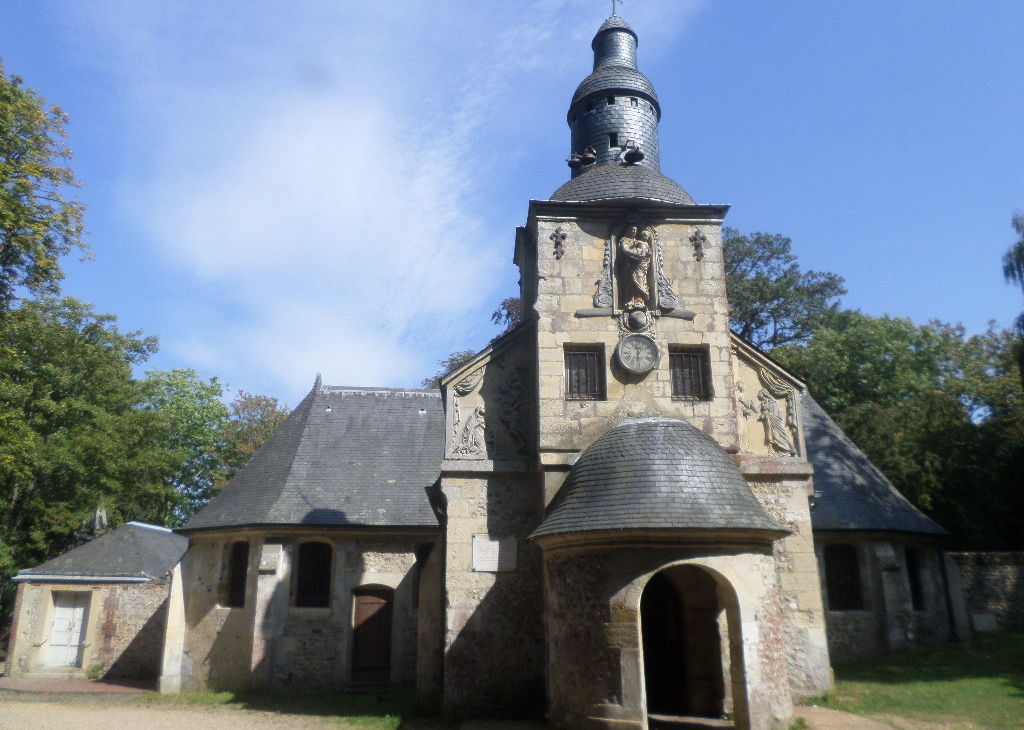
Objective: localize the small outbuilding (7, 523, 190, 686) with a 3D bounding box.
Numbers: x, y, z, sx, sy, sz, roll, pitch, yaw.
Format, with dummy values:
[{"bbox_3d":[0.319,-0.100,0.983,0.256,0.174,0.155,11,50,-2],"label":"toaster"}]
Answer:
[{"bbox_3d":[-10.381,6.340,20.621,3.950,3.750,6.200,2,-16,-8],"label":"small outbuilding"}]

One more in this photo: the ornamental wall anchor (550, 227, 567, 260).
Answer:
[{"bbox_3d":[0.895,-2.331,14.079,0.300,0.660,0.080,1,-16,-4],"label":"ornamental wall anchor"}]

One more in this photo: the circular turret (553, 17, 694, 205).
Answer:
[{"bbox_3d":[2.361,-5.553,16.867,3.300,5.899,3.300,0,-18,0],"label":"circular turret"}]

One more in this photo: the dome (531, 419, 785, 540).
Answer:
[{"bbox_3d":[2.500,1.706,11.973,4.300,2.100,2.250,1,-16,-4],"label":"dome"}]

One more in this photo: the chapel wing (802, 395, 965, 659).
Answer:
[{"bbox_3d":[8.763,4.225,21.060,6.100,7.120,6.400,1,-18,-3],"label":"chapel wing"}]

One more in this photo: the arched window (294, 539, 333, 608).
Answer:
[{"bbox_3d":[-4.427,4.683,16.529,0.800,1.410,0.200,2,-16,-8],"label":"arched window"}]

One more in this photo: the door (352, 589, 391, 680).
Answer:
[{"bbox_3d":[-3.734,7.223,19.881,1.070,2.430,0.140,1,-17,-3],"label":"door"}]

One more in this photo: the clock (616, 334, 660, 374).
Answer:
[{"bbox_3d":[2.300,-0.212,13.445,0.771,0.750,0.150,1,-18,-3],"label":"clock"}]

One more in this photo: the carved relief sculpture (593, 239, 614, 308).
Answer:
[{"bbox_3d":[1.731,-1.737,13.954,0.409,1.407,0.140,1,-18,-3],"label":"carved relief sculpture"}]

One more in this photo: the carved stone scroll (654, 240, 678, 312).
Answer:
[{"bbox_3d":[2.972,-1.724,14.055,0.410,1.460,0.130,1,-16,-4],"label":"carved stone scroll"}]

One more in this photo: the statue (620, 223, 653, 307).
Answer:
[{"bbox_3d":[2.362,-1.880,14.148,0.657,1.726,0.400,1,-18,-3],"label":"statue"}]

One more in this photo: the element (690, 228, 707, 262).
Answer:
[{"bbox_3d":[3.596,-2.321,14.257,0.293,0.718,0.080,1,-18,-3],"label":"element"}]

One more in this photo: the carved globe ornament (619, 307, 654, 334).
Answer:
[{"bbox_3d":[2.126,-0.743,12.650,0.590,0.450,0.280,-2,-17,4],"label":"carved globe ornament"}]

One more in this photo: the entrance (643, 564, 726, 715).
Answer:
[{"bbox_3d":[2.570,4.234,10.957,1.380,2.420,0.500,1,-16,-4],"label":"entrance"}]

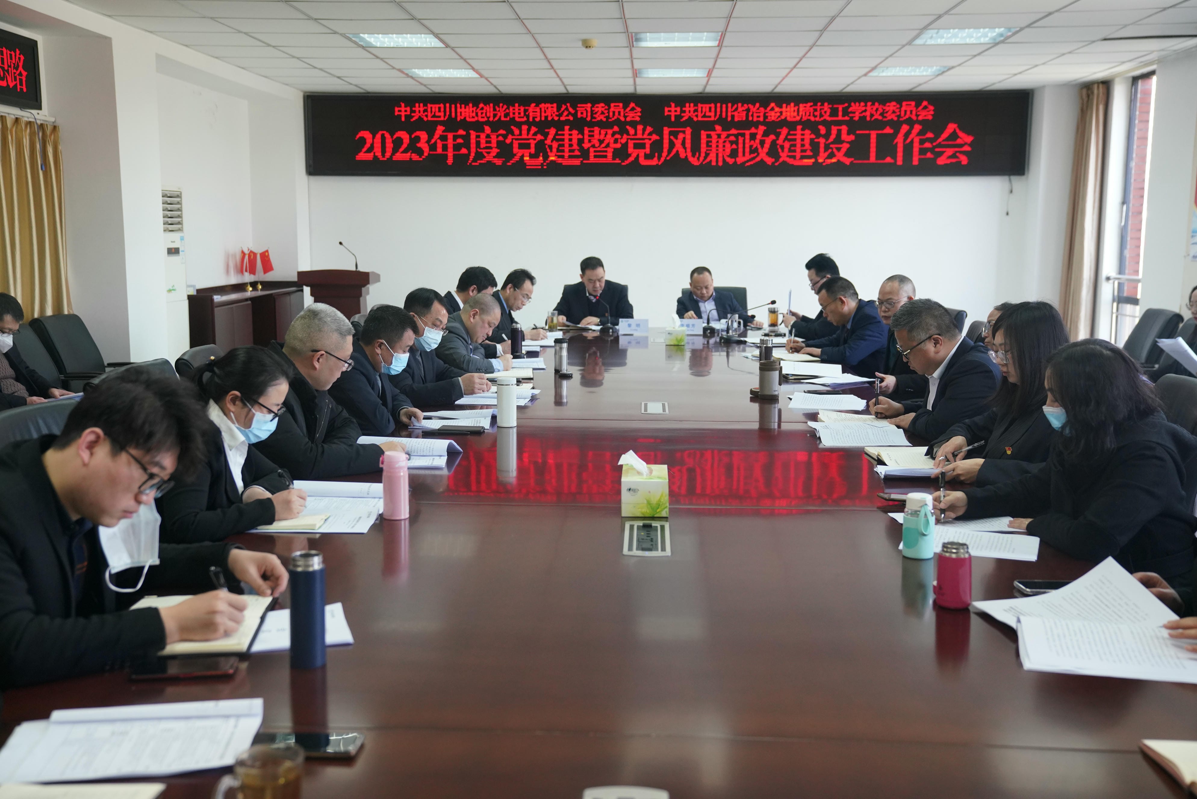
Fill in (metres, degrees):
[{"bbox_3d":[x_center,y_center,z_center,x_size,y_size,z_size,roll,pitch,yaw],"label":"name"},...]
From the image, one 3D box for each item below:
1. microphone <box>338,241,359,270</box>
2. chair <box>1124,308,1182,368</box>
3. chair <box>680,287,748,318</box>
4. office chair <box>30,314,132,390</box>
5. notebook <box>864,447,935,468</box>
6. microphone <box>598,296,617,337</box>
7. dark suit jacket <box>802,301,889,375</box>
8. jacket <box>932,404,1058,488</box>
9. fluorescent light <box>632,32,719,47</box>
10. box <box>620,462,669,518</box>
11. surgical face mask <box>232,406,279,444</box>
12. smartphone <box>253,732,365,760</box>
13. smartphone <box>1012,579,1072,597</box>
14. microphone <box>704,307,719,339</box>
[{"bbox_3d":[-2.123,-1.218,11.320,0.050,0.240,0.210,-7,10,-42],"label":"microphone"},{"bbox_3d":[3.084,-0.024,8.054,0.680,1.000,0.600,1,7,2],"label":"chair"},{"bbox_3d":[0.894,-0.338,10.208,0.600,1.010,0.640,0,7,-1],"label":"chair"},{"bbox_3d":[-2.794,0.013,7.614,0.650,0.980,0.600,0,7,3],"label":"office chair"},{"bbox_3d":[1.022,0.183,4.318,0.260,0.030,0.330,1,7,2],"label":"notebook"},{"bbox_3d":[0.031,-0.609,9.458,0.115,0.245,0.300,-2,8,-15],"label":"microphone"},{"bbox_3d":[1.437,-0.290,7.716,0.520,0.580,0.500,0,7,1],"label":"dark suit jacket"},{"bbox_3d":[1.207,0.265,3.862,0.460,0.570,0.480,-1,8,-11],"label":"jacket"},{"bbox_3d":[0.485,-2.274,8.289,0.600,0.080,0.600,0,8,2],"label":"fluorescent light"},{"bbox_3d":[0.122,0.236,3.452,0.117,0.092,0.200,0,8,2],"label":"box"},{"bbox_3d":[-0.910,0.069,3.534,0.108,0.102,0.138,33,9,0],"label":"surgical face mask"},{"bbox_3d":[-0.416,0.487,1.870,0.158,0.009,0.075,0,8,2],"label":"smartphone"},{"bbox_3d":[0.924,0.376,2.655,0.158,0.009,0.076,0,7,1],"label":"smartphone"},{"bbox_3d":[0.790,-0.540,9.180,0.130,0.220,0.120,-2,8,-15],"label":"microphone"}]

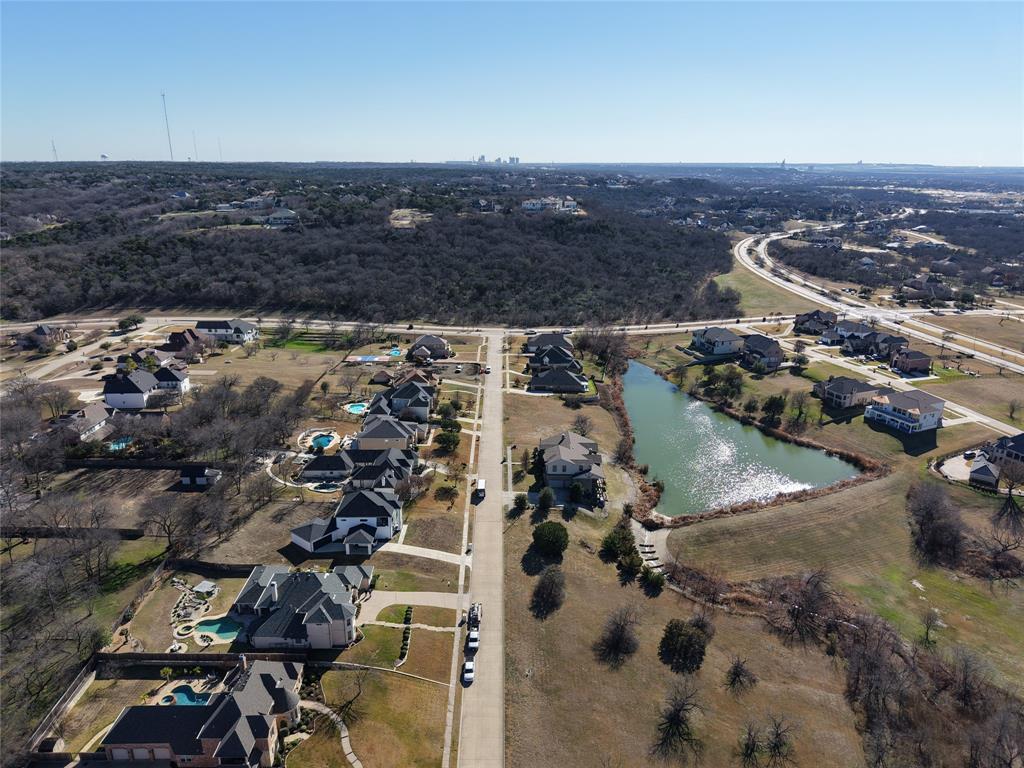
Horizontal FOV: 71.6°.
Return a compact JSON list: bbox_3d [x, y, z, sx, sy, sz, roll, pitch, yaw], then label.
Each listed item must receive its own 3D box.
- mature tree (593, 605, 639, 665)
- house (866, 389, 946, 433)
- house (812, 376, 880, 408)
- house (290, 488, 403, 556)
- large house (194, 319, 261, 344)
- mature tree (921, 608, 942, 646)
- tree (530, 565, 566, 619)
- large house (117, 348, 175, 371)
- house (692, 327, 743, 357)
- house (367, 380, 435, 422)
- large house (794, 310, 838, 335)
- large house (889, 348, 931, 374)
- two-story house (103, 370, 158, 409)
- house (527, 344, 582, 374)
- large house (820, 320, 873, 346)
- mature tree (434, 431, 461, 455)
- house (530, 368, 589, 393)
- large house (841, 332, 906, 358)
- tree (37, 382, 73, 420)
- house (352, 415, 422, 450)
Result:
[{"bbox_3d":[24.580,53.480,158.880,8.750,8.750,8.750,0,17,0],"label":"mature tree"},{"bbox_3d":[155.770,9.400,280.900,18.500,10.500,21.000,-8,19,-24],"label":"house"},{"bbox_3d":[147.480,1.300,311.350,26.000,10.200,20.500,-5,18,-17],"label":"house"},{"bbox_3d":[-47.480,37.930,203.380,30.000,11.500,23.000,0,17,-1],"label":"house"},{"bbox_3d":[-165.900,-30.550,411.340,36.000,9.300,25.000,0,17,-1],"label":"large house"},{"bbox_3d":[94.450,54.590,159.530,4.660,8.160,4.660,0,17,0],"label":"mature tree"},{"bbox_3d":[10.100,48.620,175.670,7.200,8.000,7.200,0,17,-1],"label":"tree"},{"bbox_3d":[-192.400,-14.770,377.300,23.320,8.070,24.290,0,17,0],"label":"large house"},{"bbox_3d":[107.760,-23.910,372.690,17.000,10.800,21.000,-5,18,-17],"label":"house"},{"bbox_3d":[-48.120,8.190,310.070,27.000,11.300,25.500,0,17,-1],"label":"house"},{"bbox_3d":[177.390,-36.170,413.150,17.000,10.300,19.000,-5,18,-17],"label":"large house"},{"bbox_3d":[209.110,-13.490,371.590,15.060,9.040,16.030,-5,18,-14],"label":"large house"},{"bbox_3d":[-169.080,1.920,317.360,18.950,12.150,20.890,0,17,0],"label":"two-story house"},{"bbox_3d":[21.050,-14.480,359.080,26.000,11.000,25.000,0,17,-1],"label":"house"},{"bbox_3d":[193.600,-30.030,412.430,29.000,9.800,22.000,-3,18,-10],"label":"large house"},{"bbox_3d":[-22.760,20.190,254.710,8.300,7.000,8.300,0,17,0],"label":"mature tree"},{"bbox_3d":[21.510,-4.650,330.720,27.000,9.200,24.000,0,17,-1],"label":"house"},{"bbox_3d":[190.980,-21.780,374.620,17.500,10.000,25.000,-5,18,-17],"label":"large house"},{"bbox_3d":[-191.720,7.630,296.740,13.600,13.600,13.600,0,17,0],"label":"tree"},{"bbox_3d":[-45.670,16.940,274.710,24.290,9.040,23.810,0,17,0],"label":"house"}]

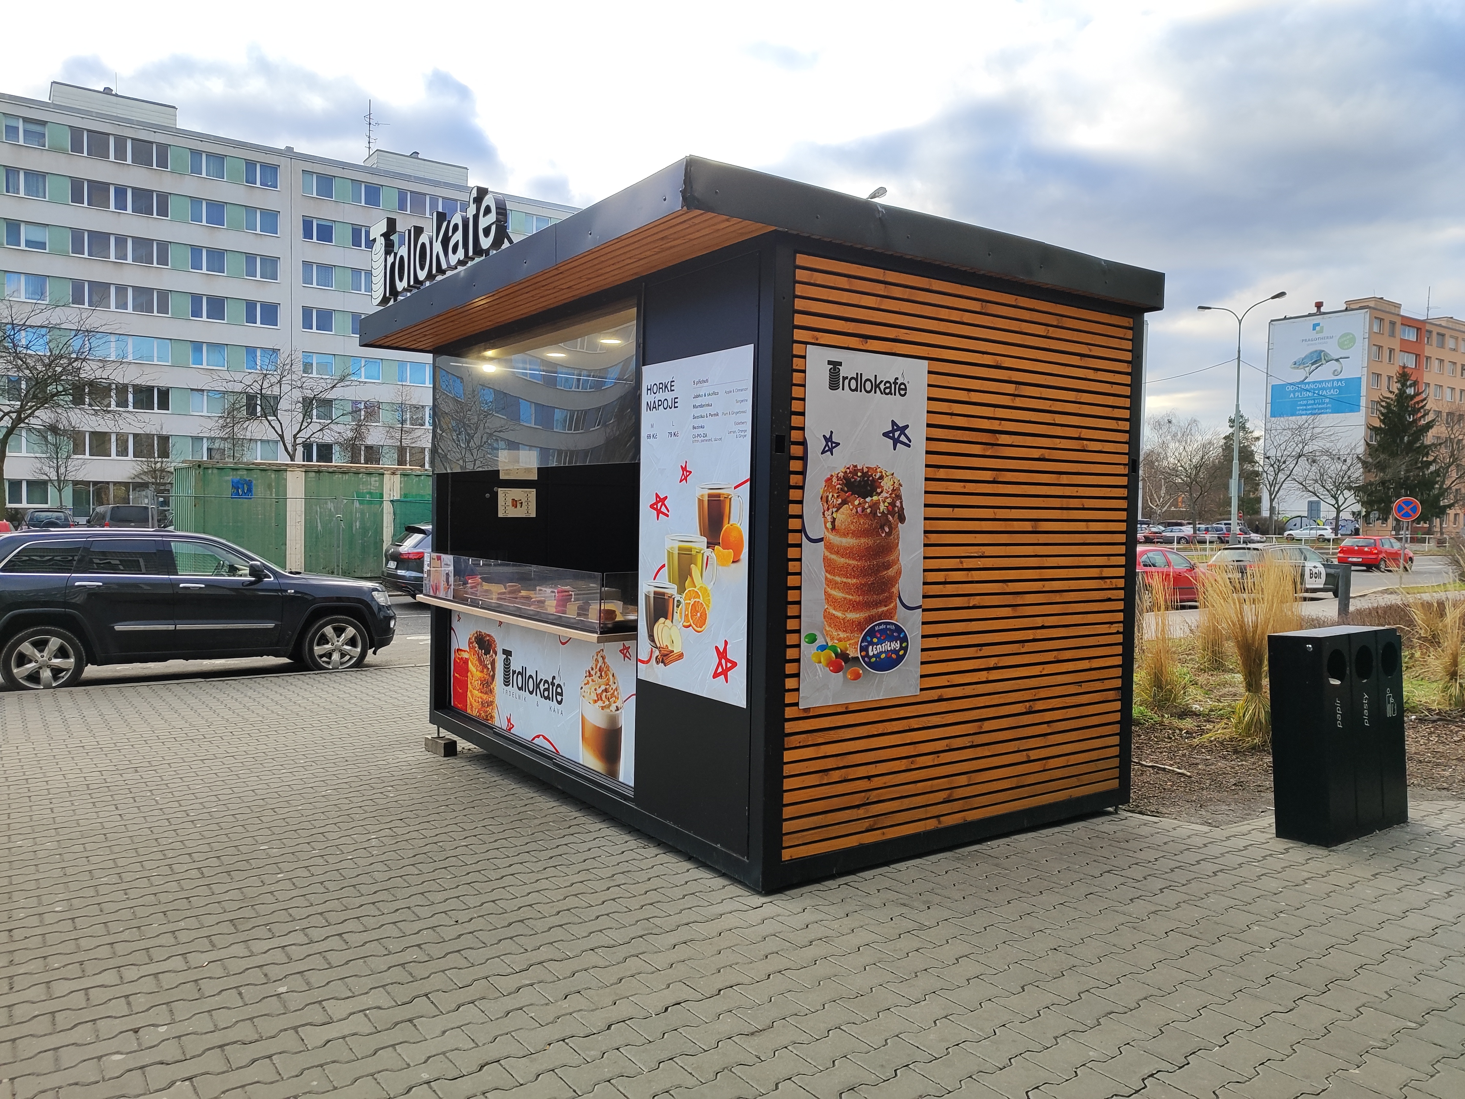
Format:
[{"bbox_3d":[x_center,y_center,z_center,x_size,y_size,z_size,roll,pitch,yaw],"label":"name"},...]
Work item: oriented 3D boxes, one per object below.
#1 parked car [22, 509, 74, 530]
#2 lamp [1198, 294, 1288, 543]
[{"bbox_3d":[-27.762,-0.799,41.253,1.750,1.690,4.300,0,3,-34],"label":"parked car"},{"bbox_3d":[24.647,-5.777,49.340,0.400,12.850,3.900,0,2,-30],"label":"lamp"}]

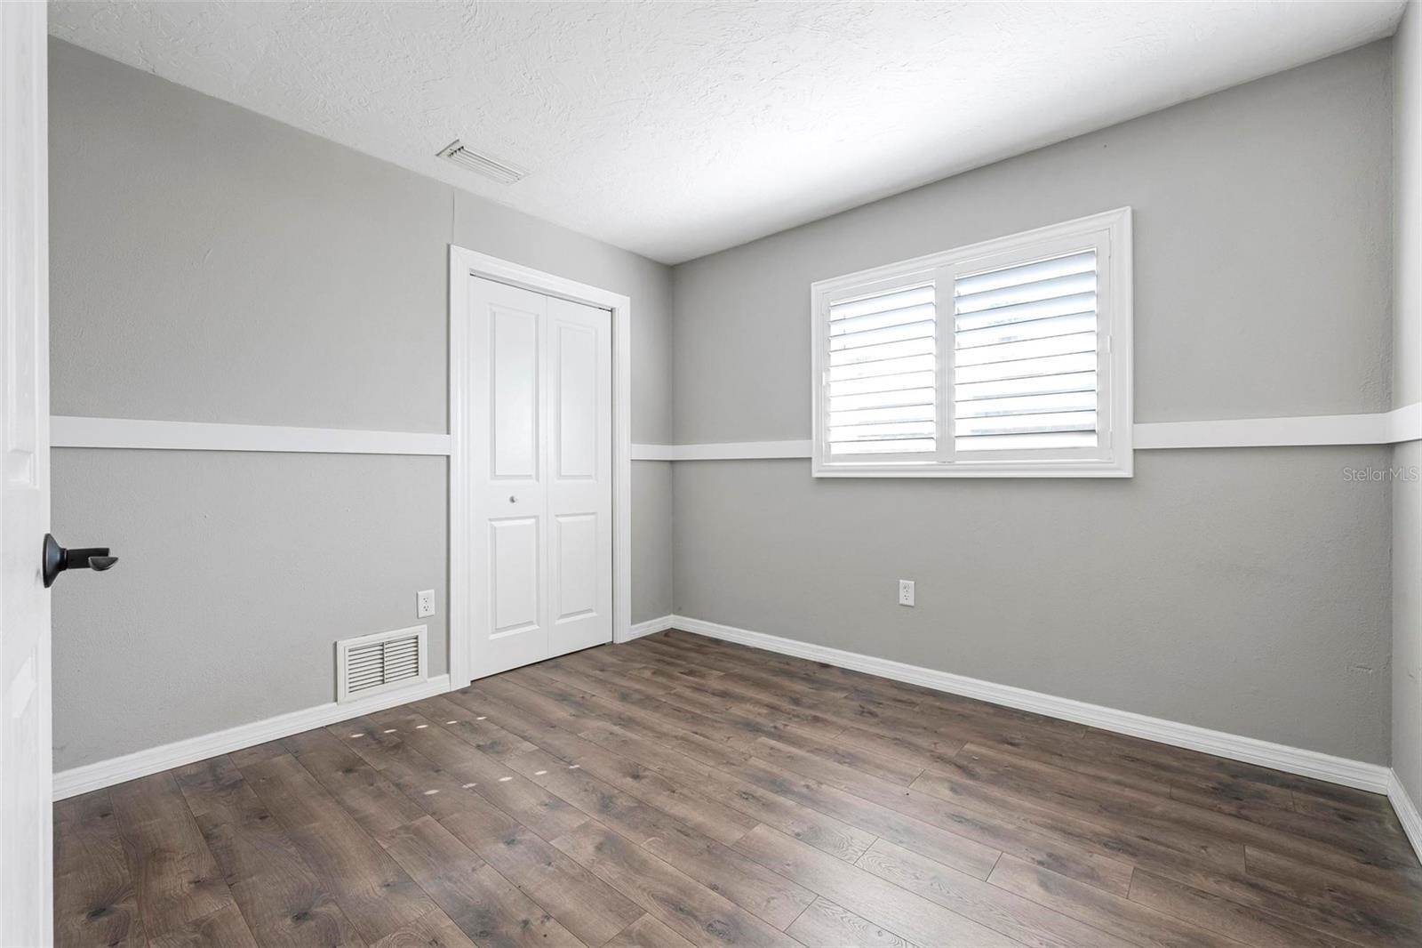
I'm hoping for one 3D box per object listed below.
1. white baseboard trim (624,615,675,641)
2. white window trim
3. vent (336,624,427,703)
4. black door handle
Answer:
[{"bbox_3d":[-0.385,0.957,3.705,0.016,0.086,0.418,0,0,41],"label":"white baseboard trim"},{"bbox_3d":[1.073,-0.501,2.710,1.397,1.027,0.070,0,0,41],"label":"white window trim"},{"bbox_3d":[-1.394,0.804,2.532,0.025,0.255,0.357,0,0,41],"label":"vent"},{"bbox_3d":[-0.776,0.107,0.733,0.066,0.066,0.138,0,0,-45],"label":"black door handle"}]

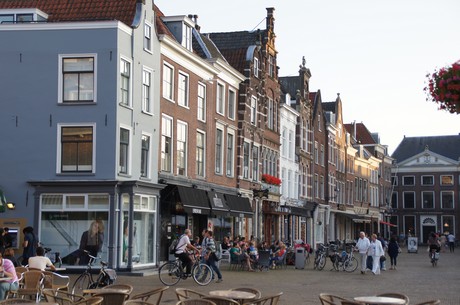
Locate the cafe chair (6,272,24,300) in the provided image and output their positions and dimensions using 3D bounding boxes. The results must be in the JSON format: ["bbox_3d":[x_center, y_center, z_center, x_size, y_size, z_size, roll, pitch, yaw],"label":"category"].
[{"bbox_3d":[-4.247,2.799,18.900,0.560,0.780,0.580,-4,-6,37],"label":"cafe chair"}]

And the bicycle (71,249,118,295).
[{"bbox_3d":[-3.293,3.056,23.300,0.600,1.130,1.780,-3,-6,33],"label":"bicycle"}]

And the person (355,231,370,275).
[{"bbox_3d":[5.540,4.203,40.000,0.620,1.770,0.450,0,-5,6],"label":"person"}]

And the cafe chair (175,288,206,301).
[{"bbox_3d":[-0.469,2.367,13.800,0.580,0.780,0.560,-1,-5,13],"label":"cafe chair"}]

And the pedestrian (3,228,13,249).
[{"bbox_3d":[-8.427,3.774,36.200,0.500,1.780,0.420,0,-5,6],"label":"pedestrian"}]

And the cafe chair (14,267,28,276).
[{"bbox_3d":[-5.614,3.467,25.700,0.570,0.760,0.580,-2,-5,21],"label":"cafe chair"}]

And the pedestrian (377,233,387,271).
[{"bbox_3d":[7.093,4.677,45.000,0.500,1.750,0.420,1,-5,-11],"label":"pedestrian"}]

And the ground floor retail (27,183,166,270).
[{"bbox_3d":[-5.701,3.203,40.581,4.500,3.800,3.900,-1,-5,9],"label":"ground floor retail"}]

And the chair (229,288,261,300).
[{"bbox_3d":[0.220,2.388,14.000,0.560,0.780,0.580,-1,-5,11],"label":"chair"}]

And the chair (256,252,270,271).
[{"bbox_3d":[1.491,4.805,42.200,0.570,0.910,0.620,0,-5,0],"label":"chair"}]

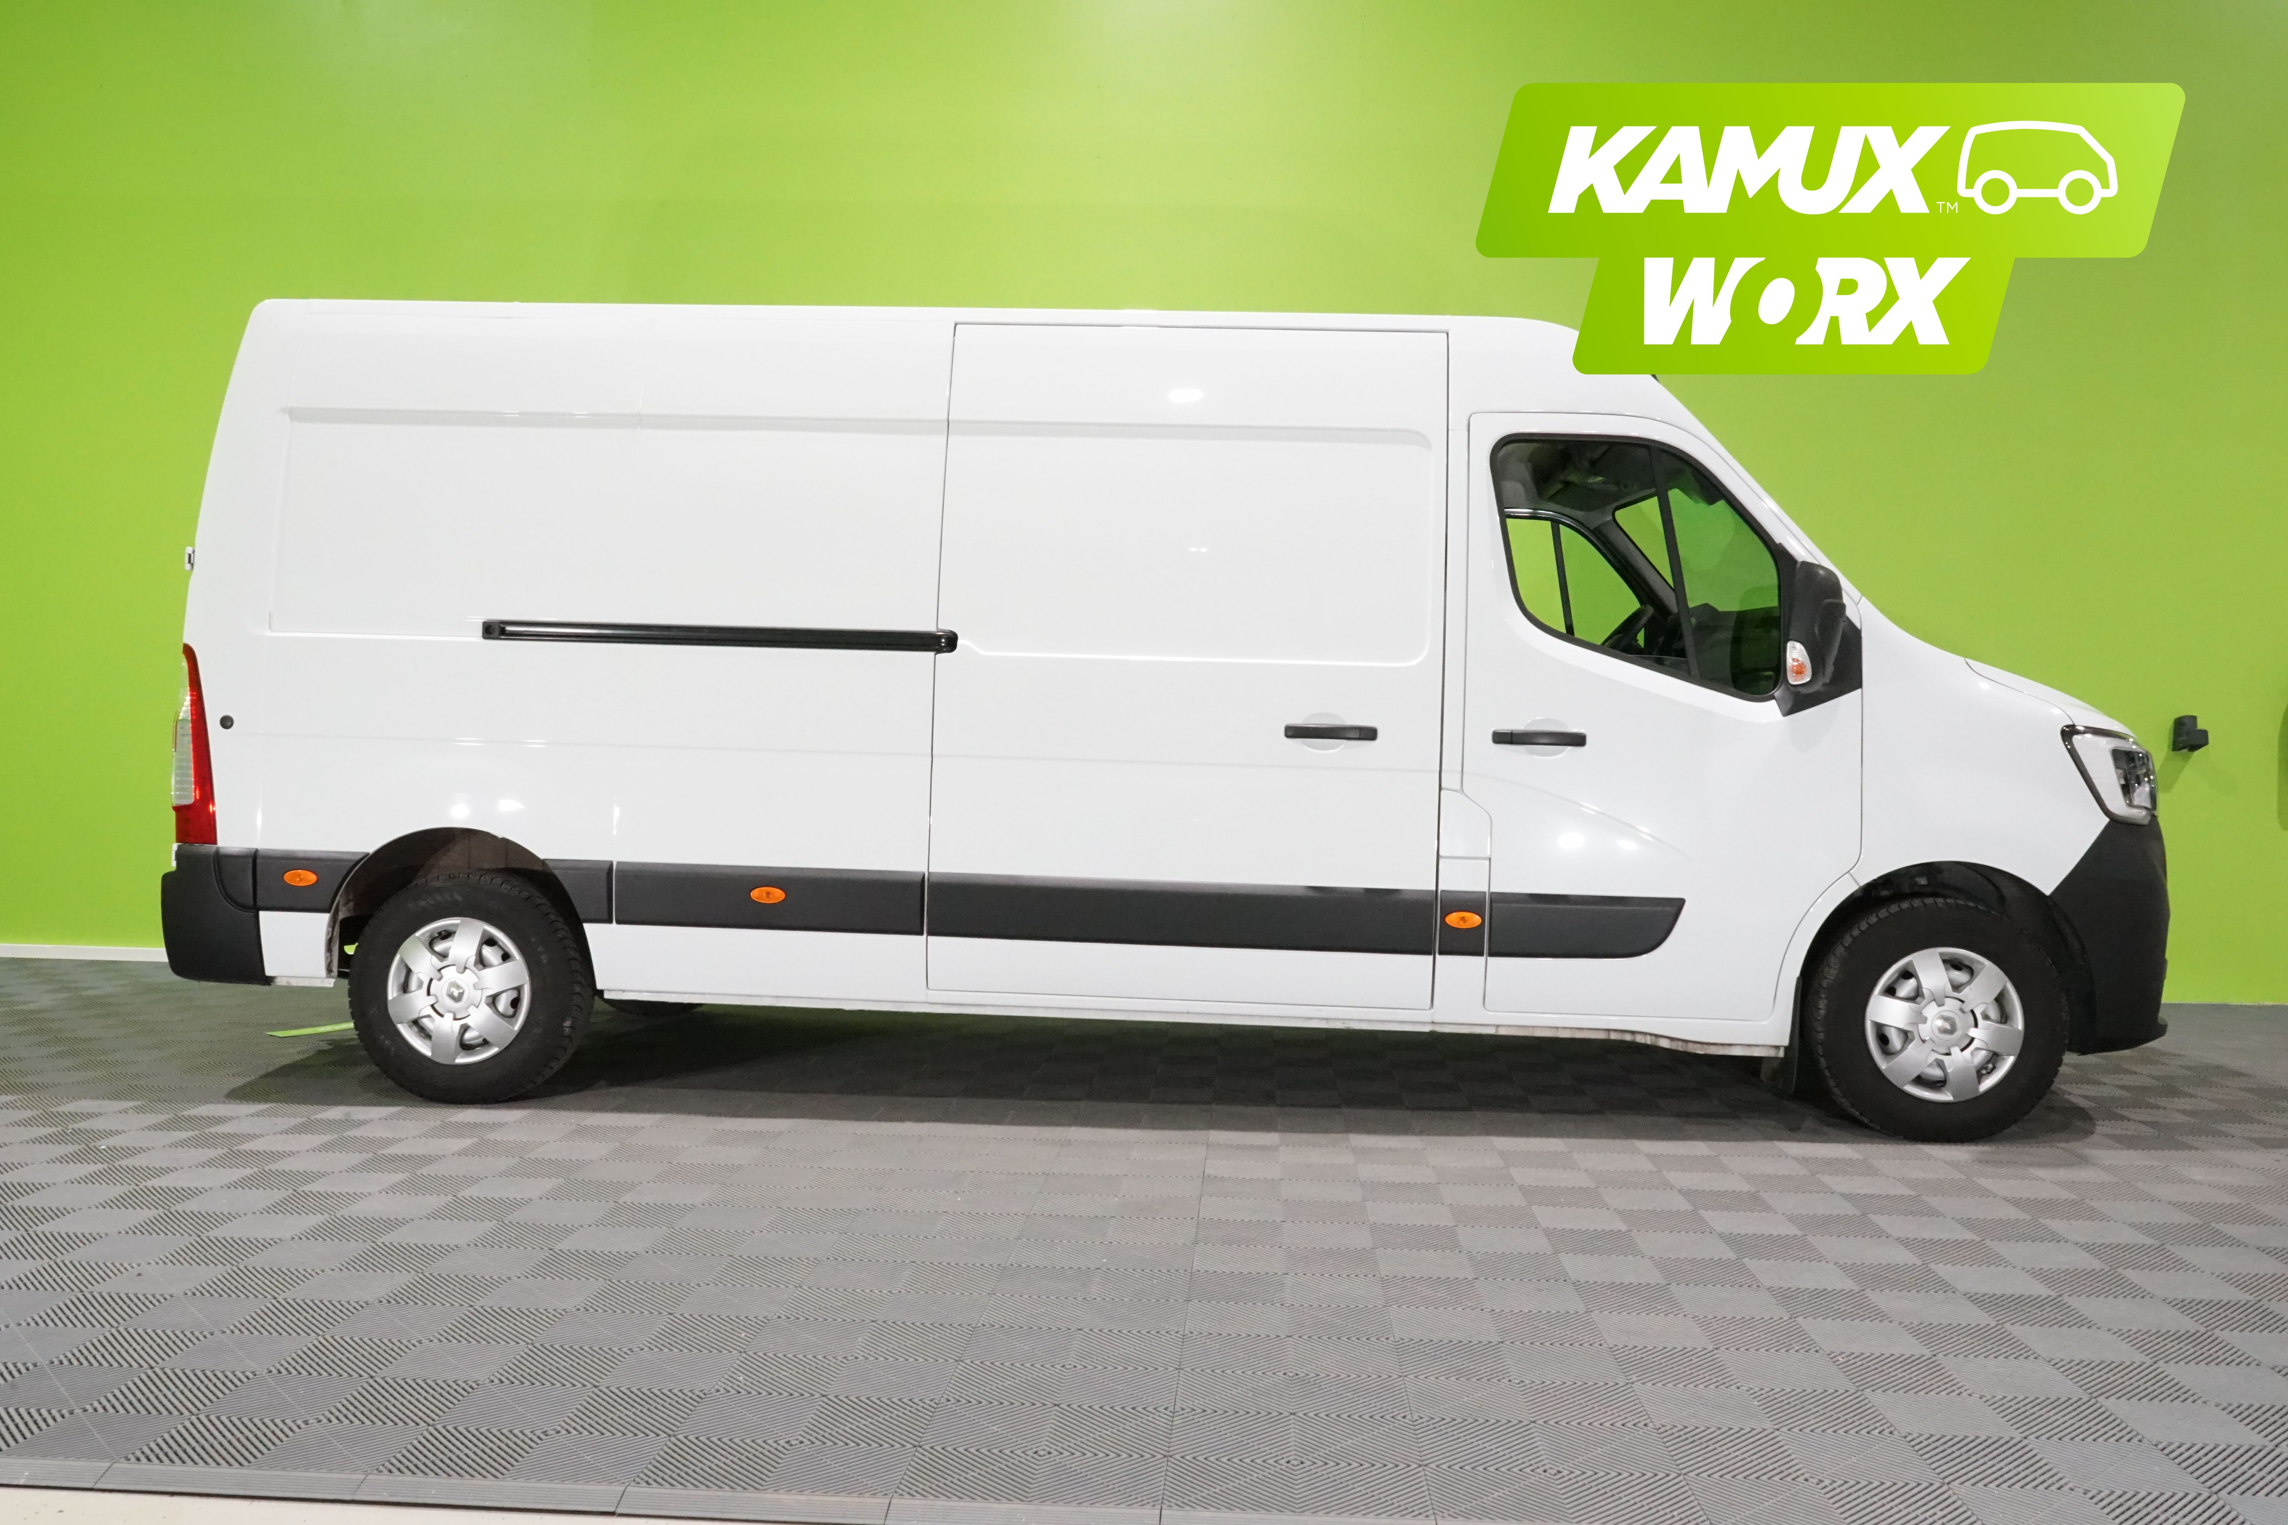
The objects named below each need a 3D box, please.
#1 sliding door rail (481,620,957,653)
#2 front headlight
[{"bbox_3d":[-1.252,-0.371,5.241,1.422,0.064,0.050,2,1,4],"label":"sliding door rail"},{"bbox_3d":[2.821,0.035,5.225,0.400,0.280,0.420,1,1,4],"label":"front headlight"}]

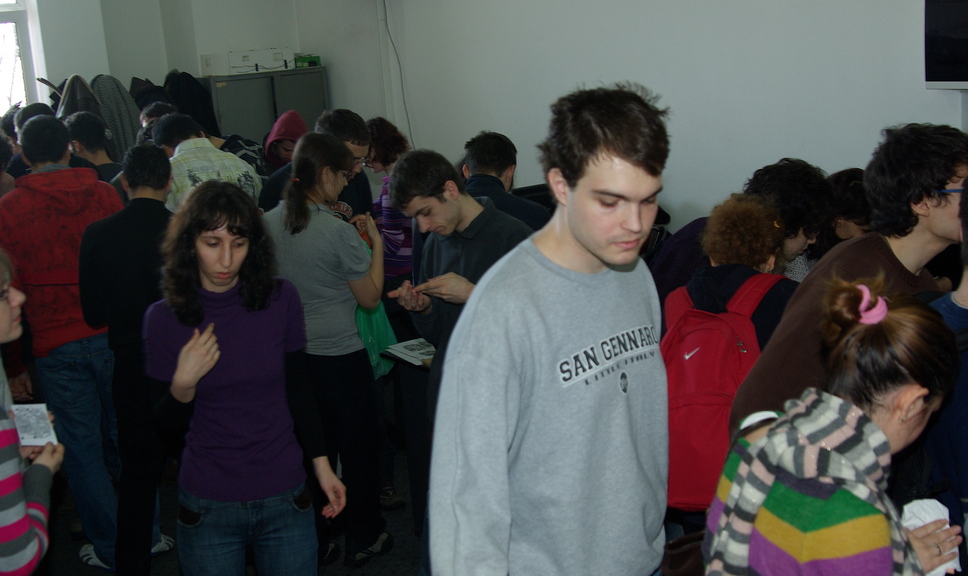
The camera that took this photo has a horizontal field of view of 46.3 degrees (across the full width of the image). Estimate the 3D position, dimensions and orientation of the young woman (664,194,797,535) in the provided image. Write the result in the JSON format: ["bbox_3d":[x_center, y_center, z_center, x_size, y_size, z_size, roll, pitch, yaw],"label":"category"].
[{"bbox_3d":[0.675,0.523,2.779,0.470,1.500,0.480,2,14,27],"label":"young woman"}]

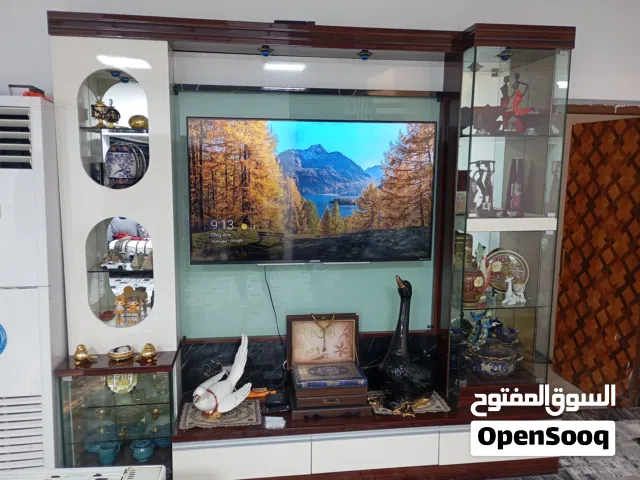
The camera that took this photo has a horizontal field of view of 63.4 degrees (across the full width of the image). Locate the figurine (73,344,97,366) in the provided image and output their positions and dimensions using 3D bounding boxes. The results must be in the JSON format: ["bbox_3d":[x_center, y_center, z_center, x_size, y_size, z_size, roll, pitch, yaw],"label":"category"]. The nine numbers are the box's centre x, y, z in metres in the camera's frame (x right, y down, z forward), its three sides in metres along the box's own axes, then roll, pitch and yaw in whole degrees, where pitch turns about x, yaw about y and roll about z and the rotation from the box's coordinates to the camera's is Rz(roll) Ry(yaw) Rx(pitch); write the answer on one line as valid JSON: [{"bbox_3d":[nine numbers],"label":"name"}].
[{"bbox_3d":[-1.087,0.529,2.401,0.070,0.084,0.115,9,12,40],"label":"figurine"}]

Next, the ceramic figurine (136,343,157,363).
[{"bbox_3d":[-0.824,0.526,2.438,0.112,0.084,0.070,7,11,33],"label":"ceramic figurine"}]

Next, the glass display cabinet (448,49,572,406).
[{"bbox_3d":[0.955,-0.071,2.791,0.494,1.769,0.333,0,8,-8],"label":"glass display cabinet"}]

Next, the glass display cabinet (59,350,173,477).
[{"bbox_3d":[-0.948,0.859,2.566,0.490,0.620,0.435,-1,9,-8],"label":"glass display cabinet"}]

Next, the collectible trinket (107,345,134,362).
[{"bbox_3d":[-0.937,0.529,2.435,0.125,0.054,0.090,-1,8,-8],"label":"collectible trinket"}]

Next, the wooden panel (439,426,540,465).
[{"bbox_3d":[0.901,1.033,2.646,0.620,0.195,0.030,0,8,-8],"label":"wooden panel"}]

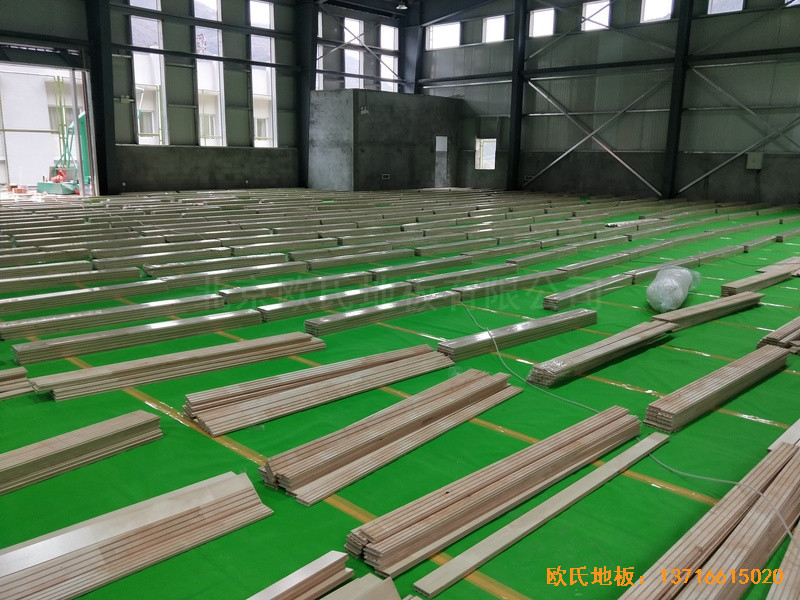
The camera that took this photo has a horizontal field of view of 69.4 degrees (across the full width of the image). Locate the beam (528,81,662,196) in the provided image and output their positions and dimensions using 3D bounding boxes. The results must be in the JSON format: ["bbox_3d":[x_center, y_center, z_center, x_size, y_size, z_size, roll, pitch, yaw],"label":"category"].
[{"bbox_3d":[6.530,-5.642,19.732,5.241,3.818,0.150,15,20,42],"label":"beam"}]

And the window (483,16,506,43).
[{"bbox_3d":[3.599,-10.313,22.052,0.968,0.784,0.120,15,20,42],"label":"window"}]

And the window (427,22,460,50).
[{"bbox_3d":[1.769,-10.812,23.746,1.677,0.863,0.120,15,20,42],"label":"window"}]

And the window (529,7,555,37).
[{"bbox_3d":[5.089,-9.916,20.672,0.994,0.779,0.120,15,20,42],"label":"window"}]

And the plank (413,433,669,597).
[{"bbox_3d":[0.759,0.883,2.592,1.802,0.020,0.068,-11,19,-40],"label":"plank"}]

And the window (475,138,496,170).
[{"bbox_3d":[3.442,-5.875,23.314,0.920,1.234,0.120,15,20,42],"label":"window"}]

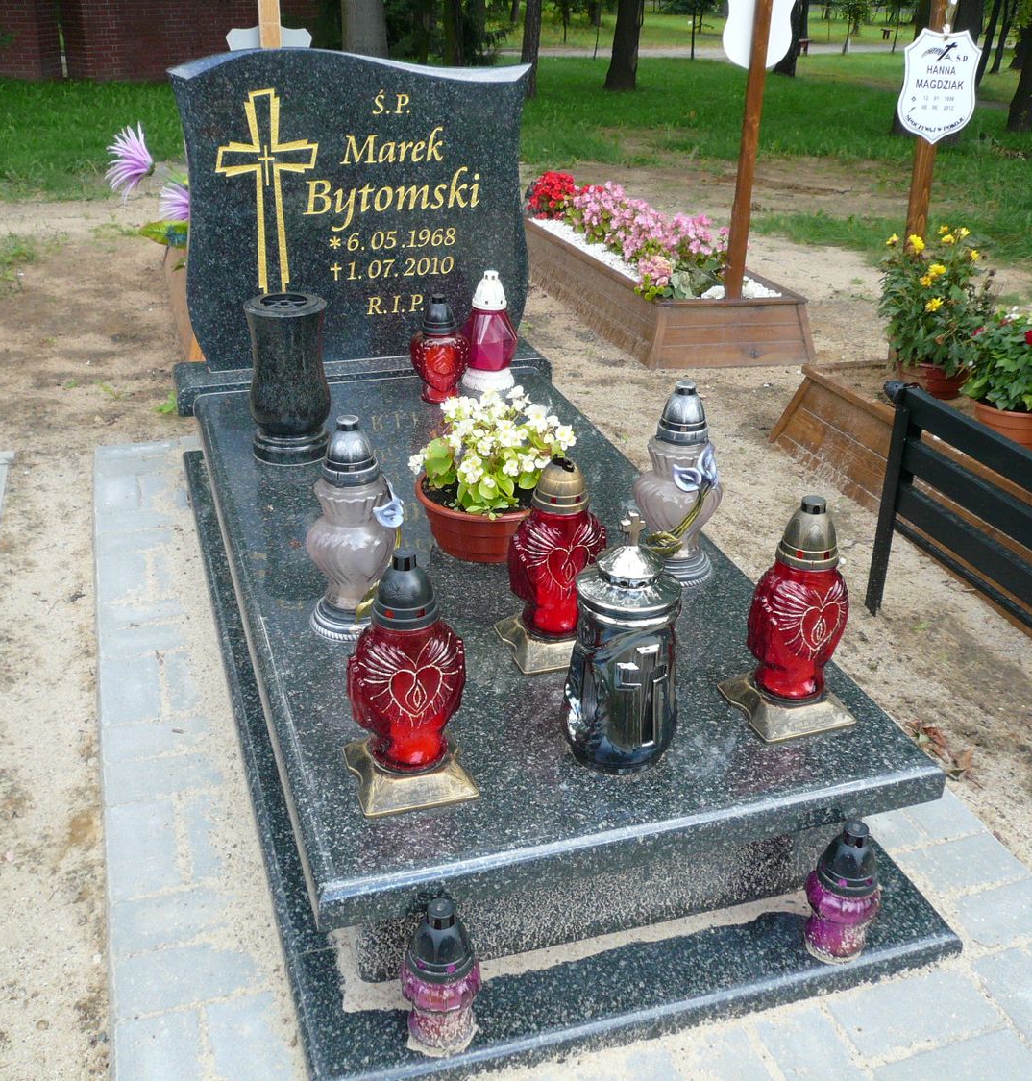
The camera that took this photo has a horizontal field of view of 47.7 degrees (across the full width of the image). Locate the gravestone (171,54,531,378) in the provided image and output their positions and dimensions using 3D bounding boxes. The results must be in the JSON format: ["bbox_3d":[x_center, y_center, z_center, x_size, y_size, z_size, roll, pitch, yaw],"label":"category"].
[{"bbox_3d":[-0.345,-0.744,2.644,0.800,0.678,0.075,-7,28,-17],"label":"gravestone"}]

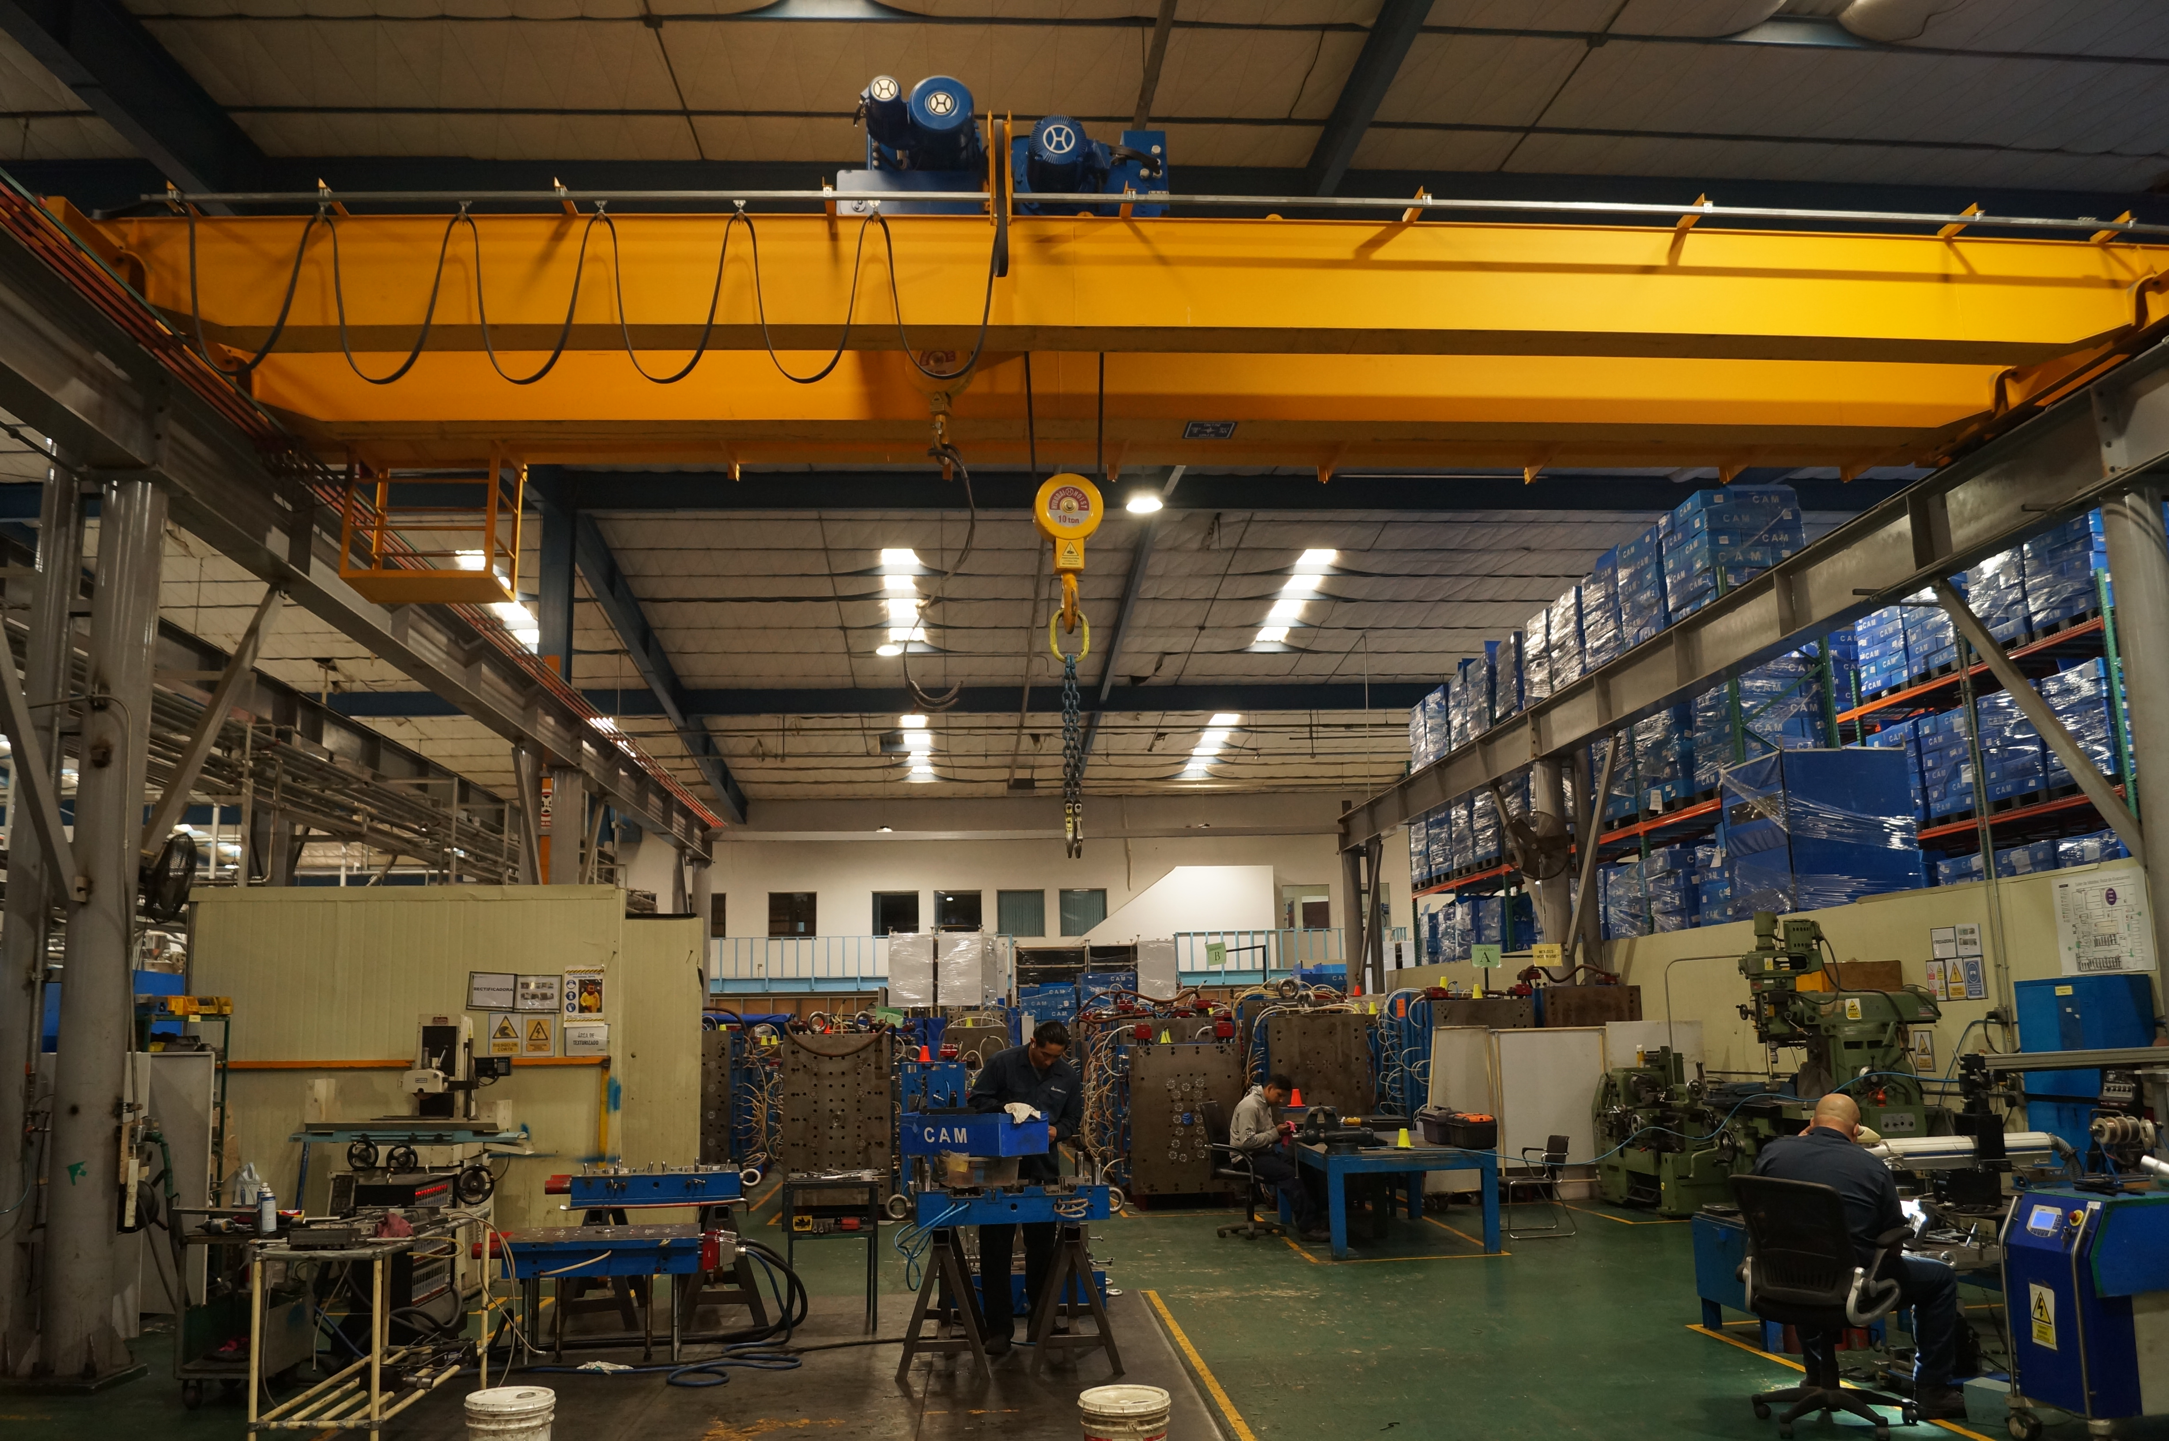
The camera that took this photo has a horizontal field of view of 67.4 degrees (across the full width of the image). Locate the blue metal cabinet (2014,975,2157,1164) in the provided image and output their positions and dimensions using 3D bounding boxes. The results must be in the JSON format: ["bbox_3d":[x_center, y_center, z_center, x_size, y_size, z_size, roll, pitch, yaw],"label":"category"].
[{"bbox_3d":[6.559,2.588,10.563,0.380,1.780,0.920,-1,-10,-4],"label":"blue metal cabinet"}]

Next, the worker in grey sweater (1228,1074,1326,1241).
[{"bbox_3d":[1.527,3.414,12.788,0.800,1.240,0.500,-5,-11,18],"label":"worker in grey sweater"}]

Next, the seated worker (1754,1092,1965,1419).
[{"bbox_3d":[3.250,2.231,6.904,0.780,1.240,0.580,6,-12,-37],"label":"seated worker"}]

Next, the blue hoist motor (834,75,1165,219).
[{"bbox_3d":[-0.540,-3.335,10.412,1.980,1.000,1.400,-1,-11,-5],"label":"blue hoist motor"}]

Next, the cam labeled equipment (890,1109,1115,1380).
[{"bbox_3d":[-0.398,2.592,8.252,1.130,1.240,0.950,-1,-11,-5],"label":"cam labeled equipment"}]

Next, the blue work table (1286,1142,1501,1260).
[{"bbox_3d":[2.259,3.633,12.567,1.210,0.690,2.250,-1,-11,-5],"label":"blue work table"}]

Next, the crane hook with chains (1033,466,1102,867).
[{"bbox_3d":[-0.079,-0.354,9.729,0.400,2.360,0.220,-1,-11,-4],"label":"crane hook with chains"}]

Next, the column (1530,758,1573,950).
[{"bbox_3d":[5.951,2.891,20.178,0.360,4.830,0.360,-1,-11,-5],"label":"column"}]

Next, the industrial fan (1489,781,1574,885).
[{"bbox_3d":[5.588,1.515,20.186,0.880,0.920,0.450,-5,-11,20],"label":"industrial fan"}]

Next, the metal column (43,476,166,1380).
[{"bbox_3d":[-5.485,1.065,9.125,0.340,4.920,0.340,-1,-10,-4],"label":"metal column"}]

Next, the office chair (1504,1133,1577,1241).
[{"bbox_3d":[3.499,3.598,12.640,0.580,0.800,0.540,-3,-10,7],"label":"office chair"}]

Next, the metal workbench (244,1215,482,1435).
[{"bbox_3d":[-2.840,2.507,6.527,0.480,0.880,1.500,-1,-11,-5],"label":"metal workbench"}]

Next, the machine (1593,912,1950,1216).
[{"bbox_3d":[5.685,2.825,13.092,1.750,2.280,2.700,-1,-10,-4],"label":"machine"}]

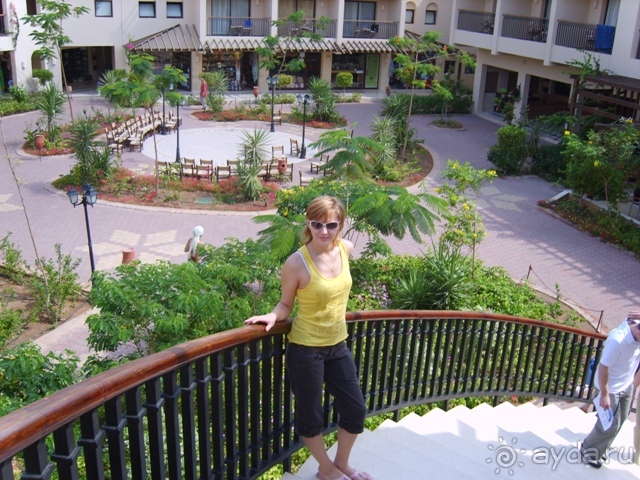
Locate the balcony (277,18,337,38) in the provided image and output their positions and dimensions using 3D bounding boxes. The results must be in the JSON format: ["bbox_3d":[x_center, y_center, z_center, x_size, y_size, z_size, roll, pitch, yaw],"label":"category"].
[{"bbox_3d":[-0.840,-12.346,37.623,3.464,1.026,1.200,-3,22,-13],"label":"balcony"}]

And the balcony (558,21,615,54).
[{"bbox_3d":[10.460,-7.647,24.347,1.200,1.000,3.480,-4,22,-16],"label":"balcony"}]

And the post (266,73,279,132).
[{"bbox_3d":[-2.133,-6.172,29.448,0.580,2.520,0.570,2,22,0],"label":"post"}]

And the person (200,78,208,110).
[{"bbox_3d":[-6.106,-7.687,33.993,0.380,1.680,0.500,2,22,0],"label":"person"}]

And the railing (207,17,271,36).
[{"bbox_3d":[-4.541,-11.922,36.246,3.550,0.996,0.150,-3,22,-13],"label":"railing"}]

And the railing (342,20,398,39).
[{"bbox_3d":[2.837,-12.533,38.508,3.320,1.000,1.200,-3,22,-13],"label":"railing"}]

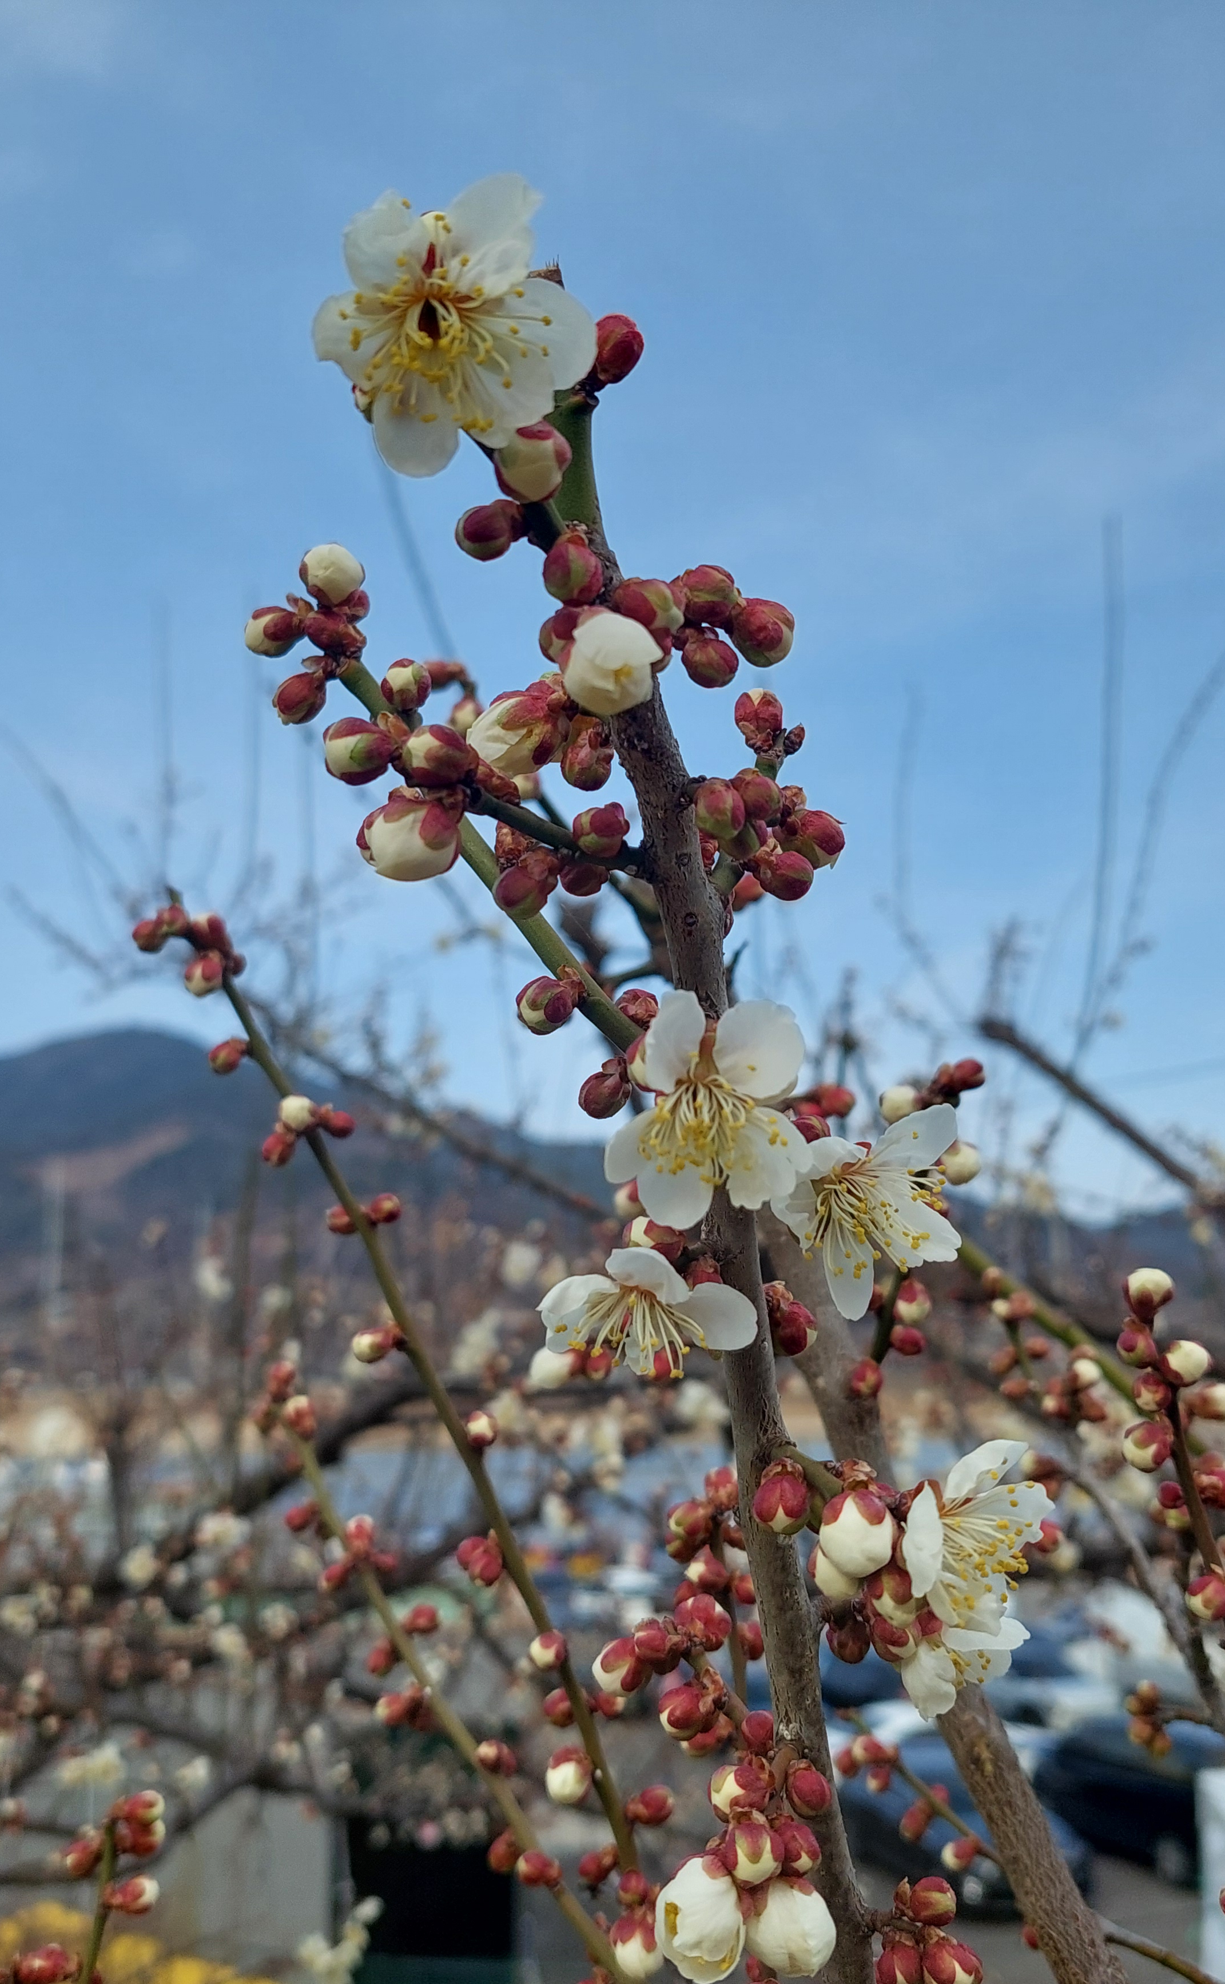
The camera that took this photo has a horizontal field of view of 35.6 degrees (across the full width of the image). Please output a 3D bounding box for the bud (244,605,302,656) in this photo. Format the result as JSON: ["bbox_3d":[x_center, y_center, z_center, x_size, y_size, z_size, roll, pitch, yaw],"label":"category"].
[{"bbox_3d":[-0.041,-0.044,0.230,0.007,0.006,0.006,-19,0,-9],"label":"bud"}]

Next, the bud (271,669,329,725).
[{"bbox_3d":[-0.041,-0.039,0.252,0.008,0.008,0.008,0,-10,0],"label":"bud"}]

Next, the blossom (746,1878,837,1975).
[{"bbox_3d":[0.025,0.128,0.262,0.012,0.013,0.013,1,-10,-6],"label":"blossom"}]

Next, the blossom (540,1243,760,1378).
[{"bbox_3d":[0.004,0.039,0.228,0.025,0.013,0.020,2,-44,2],"label":"blossom"}]

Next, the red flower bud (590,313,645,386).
[{"bbox_3d":[0.001,-0.074,0.220,0.006,0.008,0.006,21,0,0],"label":"red flower bud"}]

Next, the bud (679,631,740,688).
[{"bbox_3d":[0.011,-0.040,0.227,0.007,0.008,0.007,-6,-25,0],"label":"bud"}]

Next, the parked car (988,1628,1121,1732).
[{"bbox_3d":[7.391,11.752,32.000,1.820,1.520,4.500,1,-10,-7],"label":"parked car"}]

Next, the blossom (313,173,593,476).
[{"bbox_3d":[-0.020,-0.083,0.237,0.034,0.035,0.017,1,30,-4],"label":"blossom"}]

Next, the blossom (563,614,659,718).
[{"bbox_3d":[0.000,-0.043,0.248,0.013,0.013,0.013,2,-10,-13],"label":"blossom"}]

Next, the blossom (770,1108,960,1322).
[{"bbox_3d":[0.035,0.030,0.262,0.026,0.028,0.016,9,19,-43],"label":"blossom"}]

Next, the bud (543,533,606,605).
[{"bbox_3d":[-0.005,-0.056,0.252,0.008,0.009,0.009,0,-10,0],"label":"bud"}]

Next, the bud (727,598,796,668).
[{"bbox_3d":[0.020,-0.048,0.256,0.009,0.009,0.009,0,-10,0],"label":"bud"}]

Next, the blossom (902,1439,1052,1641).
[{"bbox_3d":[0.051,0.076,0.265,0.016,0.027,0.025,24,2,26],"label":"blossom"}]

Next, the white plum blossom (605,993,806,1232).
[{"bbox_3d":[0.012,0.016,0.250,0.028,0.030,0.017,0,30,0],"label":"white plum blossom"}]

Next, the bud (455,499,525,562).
[{"bbox_3d":[-0.014,-0.054,0.222,0.008,0.007,0.007,-24,0,-20],"label":"bud"}]

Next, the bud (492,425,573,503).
[{"bbox_3d":[-0.009,-0.061,0.220,0.008,0.008,0.009,0,-23,13],"label":"bud"}]

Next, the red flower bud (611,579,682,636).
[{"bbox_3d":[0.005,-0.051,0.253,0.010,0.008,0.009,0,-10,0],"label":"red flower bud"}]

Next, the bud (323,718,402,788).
[{"bbox_3d":[-0.030,-0.029,0.227,0.009,0.008,0.008,-6,0,-21],"label":"bud"}]

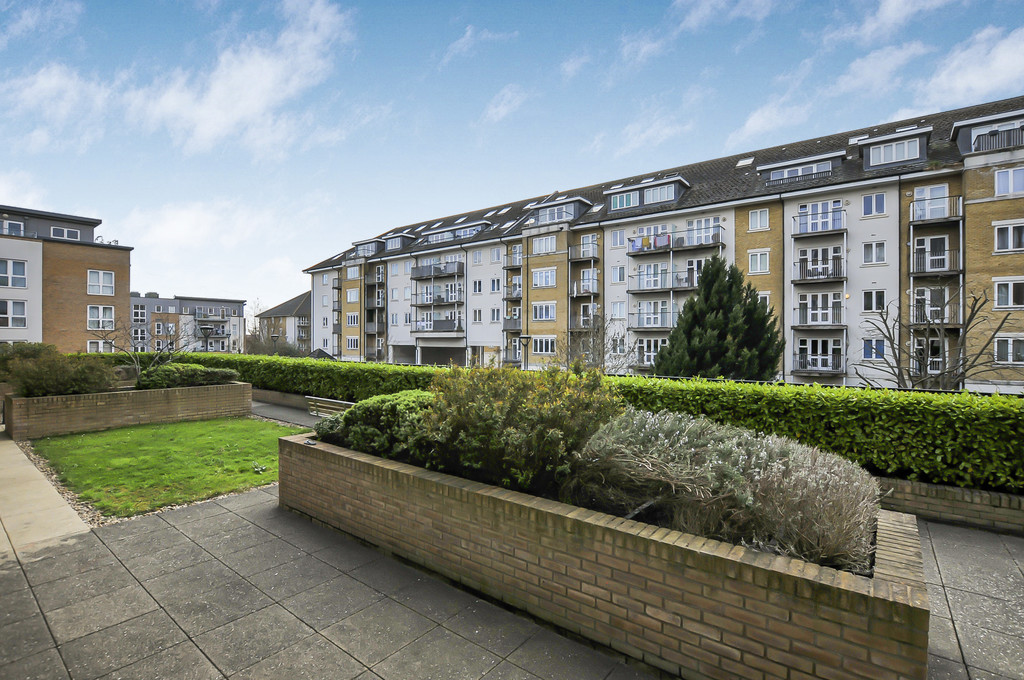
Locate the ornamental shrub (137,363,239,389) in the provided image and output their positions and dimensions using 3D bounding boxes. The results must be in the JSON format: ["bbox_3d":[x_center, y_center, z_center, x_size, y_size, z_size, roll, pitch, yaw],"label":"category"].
[{"bbox_3d":[-8.910,0.980,11.820,2.150,0.700,1.150,0,0,-40],"label":"ornamental shrub"}]

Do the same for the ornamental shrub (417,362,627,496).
[{"bbox_3d":[0.000,0.790,4.220,1.980,1.050,1.250,0,0,35],"label":"ornamental shrub"}]

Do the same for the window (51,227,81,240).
[{"bbox_3d":[-34.025,-8.085,32.500,1.530,0.830,0.150,0,0,-44],"label":"window"}]

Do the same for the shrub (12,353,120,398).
[{"bbox_3d":[-10.720,0.820,10.260,1.800,1.020,1.250,0,0,-40],"label":"shrub"}]

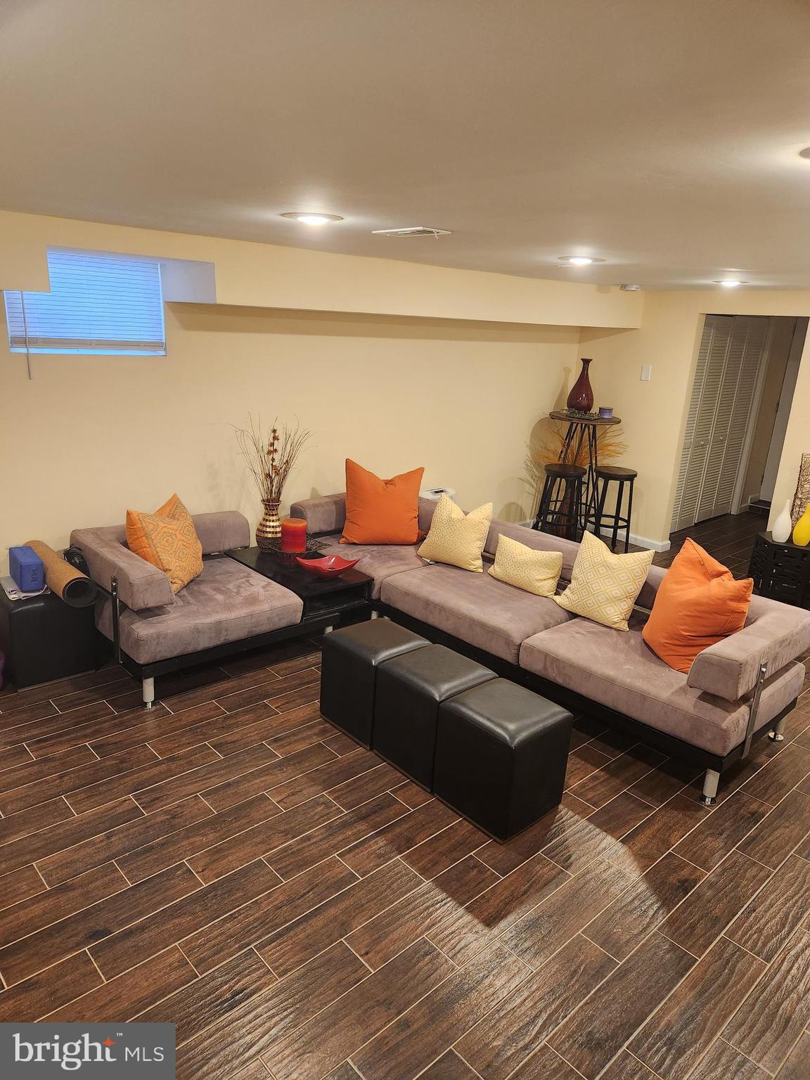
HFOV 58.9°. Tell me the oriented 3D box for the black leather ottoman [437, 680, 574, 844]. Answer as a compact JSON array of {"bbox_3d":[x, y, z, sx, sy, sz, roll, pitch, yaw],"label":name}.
[{"bbox_3d":[0.382,0.861,2.884,0.375,0.425,0.385,-12,23,-41],"label":"black leather ottoman"}]

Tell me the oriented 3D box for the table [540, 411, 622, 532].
[{"bbox_3d":[1.527,-0.537,6.375,0.595,1.124,0.595,-12,23,-41],"label":"table"}]

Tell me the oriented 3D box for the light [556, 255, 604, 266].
[{"bbox_3d":[0.906,-1.428,3.679,0.238,0.037,0.238,-12,23,-41],"label":"light"}]

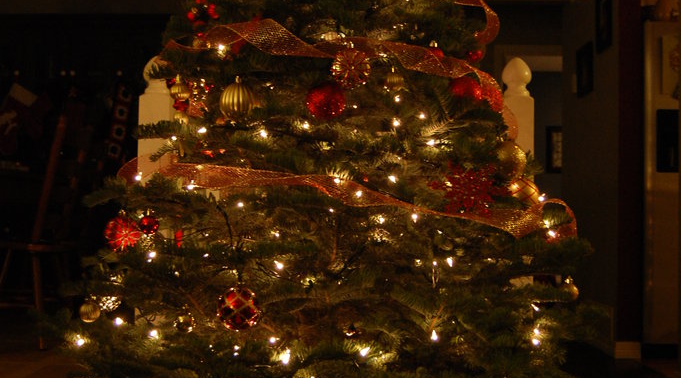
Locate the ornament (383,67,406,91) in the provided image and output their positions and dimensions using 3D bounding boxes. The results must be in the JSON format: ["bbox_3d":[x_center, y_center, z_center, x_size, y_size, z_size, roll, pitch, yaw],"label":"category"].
[{"bbox_3d":[0.109,-0.215,2.020,0.038,0.045,0.038,1,-2,1],"label":"ornament"}]

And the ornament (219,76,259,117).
[{"bbox_3d":[-0.214,-0.191,2.140,0.077,0.087,0.077,1,-2,0],"label":"ornament"}]

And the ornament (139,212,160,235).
[{"bbox_3d":[-0.394,0.071,2.110,0.041,0.049,0.041,1,-2,0],"label":"ornament"}]

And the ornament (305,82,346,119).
[{"bbox_3d":[-0.029,-0.170,1.980,0.076,0.073,0.076,1,-2,1],"label":"ornament"}]

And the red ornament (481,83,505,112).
[{"bbox_3d":[0.315,-0.192,2.121,0.051,0.062,0.052,1,-2,1],"label":"red ornament"}]

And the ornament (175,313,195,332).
[{"bbox_3d":[-0.296,0.253,1.939,0.038,0.038,0.038,1,-2,1],"label":"ornament"}]

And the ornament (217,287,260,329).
[{"bbox_3d":[-0.185,0.216,1.858,0.077,0.079,0.077,1,-2,1],"label":"ornament"}]

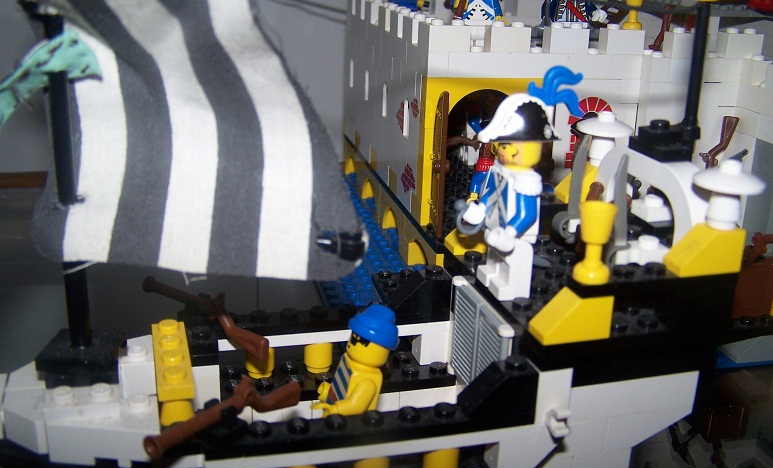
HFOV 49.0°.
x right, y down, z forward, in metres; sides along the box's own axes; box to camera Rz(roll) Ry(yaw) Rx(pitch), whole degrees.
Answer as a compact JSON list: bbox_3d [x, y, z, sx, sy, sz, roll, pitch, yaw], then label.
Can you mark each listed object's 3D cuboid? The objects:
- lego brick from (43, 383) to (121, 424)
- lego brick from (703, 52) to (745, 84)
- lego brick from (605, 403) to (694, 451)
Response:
[{"bbox_3d":[-0.065,0.036,0.181,0.016,0.005,0.008,-3,20,-16],"label":"lego brick"},{"bbox_3d":[0.125,-0.066,0.339,0.032,0.010,0.008,-2,20,-14],"label":"lego brick"},{"bbox_3d":[0.064,0.046,0.211,0.024,0.010,0.008,-3,20,-16],"label":"lego brick"}]

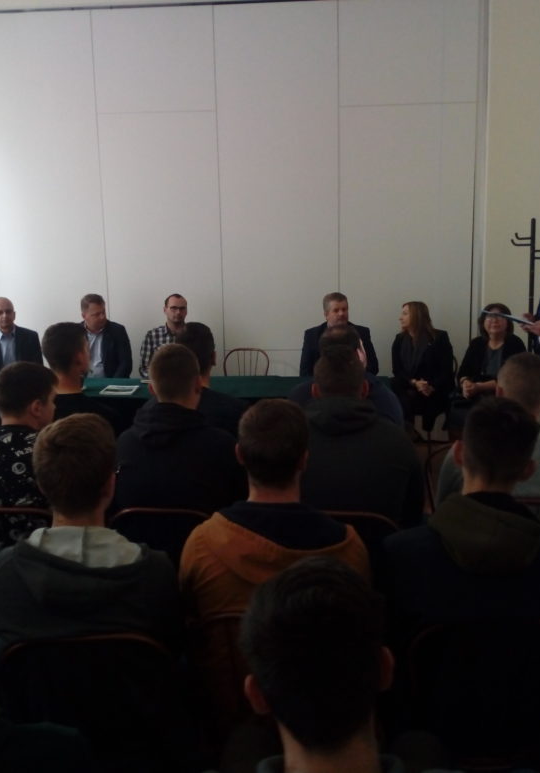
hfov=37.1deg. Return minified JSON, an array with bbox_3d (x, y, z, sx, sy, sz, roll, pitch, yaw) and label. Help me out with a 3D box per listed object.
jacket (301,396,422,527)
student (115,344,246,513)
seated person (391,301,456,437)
[{"bbox_3d":[0.244,0.394,2.603,0.500,0.680,0.360,0,10,4],"label":"jacket"},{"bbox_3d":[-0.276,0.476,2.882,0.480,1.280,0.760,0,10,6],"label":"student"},{"bbox_3d":[1.066,0.041,5.659,0.480,1.240,0.720,3,11,21],"label":"seated person"}]

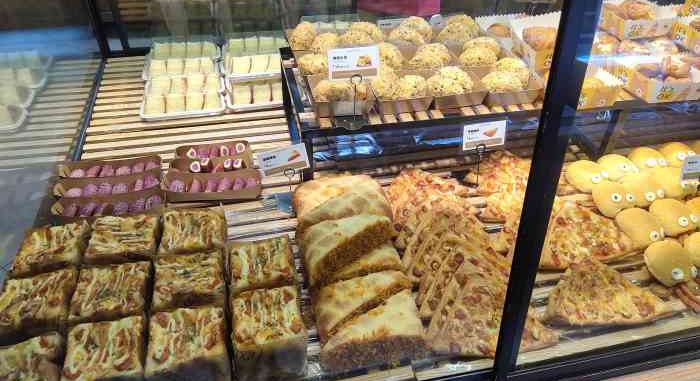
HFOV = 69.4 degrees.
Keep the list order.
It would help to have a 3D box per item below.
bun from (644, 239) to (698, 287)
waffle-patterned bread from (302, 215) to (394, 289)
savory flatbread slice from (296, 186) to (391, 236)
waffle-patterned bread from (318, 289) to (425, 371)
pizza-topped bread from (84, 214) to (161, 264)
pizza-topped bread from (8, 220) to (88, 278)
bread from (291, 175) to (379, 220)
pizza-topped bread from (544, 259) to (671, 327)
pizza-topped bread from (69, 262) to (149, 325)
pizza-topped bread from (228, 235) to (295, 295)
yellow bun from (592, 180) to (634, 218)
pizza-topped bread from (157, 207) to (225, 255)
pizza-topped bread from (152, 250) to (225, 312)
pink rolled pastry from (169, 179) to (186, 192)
[{"bbox_3d":[0.513,0.117,0.809,0.075,0.058,0.076,-7,34,-12],"label":"bun"},{"bbox_3d":[0.000,0.090,0.879,0.155,0.072,0.065,-13,45,-16],"label":"waffle-patterned bread"},{"bbox_3d":[-0.012,0.055,0.917,0.155,0.070,0.065,-11,44,-14],"label":"savory flatbread slice"},{"bbox_3d":[0.034,0.208,0.755,0.155,0.070,0.065,-7,44,-10],"label":"waffle-patterned bread"},{"bbox_3d":[-0.352,0.101,0.808,0.092,0.066,0.097,-7,34,-12],"label":"pizza-topped bread"},{"bbox_3d":[-0.451,0.112,0.788,0.092,0.066,0.097,-7,34,-12],"label":"pizza-topped bread"},{"bbox_3d":[-0.023,0.019,0.956,0.155,0.070,0.065,-7,44,-10],"label":"bread"},{"bbox_3d":[0.416,0.165,0.851,0.195,0.027,0.115,-7,44,-10],"label":"pizza-topped bread"},{"bbox_3d":[-0.353,0.175,0.769,0.098,0.075,0.095,-7,44,-10],"label":"pizza-topped bread"},{"bbox_3d":[-0.140,0.137,0.819,0.094,0.075,0.090,-7,44,-10],"label":"pizza-topped bread"},{"bbox_3d":[0.502,0.017,0.964,0.075,0.058,0.076,-7,34,-12],"label":"yellow bun"},{"bbox_3d":[-0.249,0.091,0.825,0.092,0.066,0.097,-7,34,-12],"label":"pizza-topped bread"},{"bbox_3d":[-0.228,0.150,0.735,0.092,0.066,0.097,-7,34,-12],"label":"pizza-topped bread"},{"bbox_3d":[-0.339,-0.009,0.995,0.032,0.028,0.034,-7,44,-10],"label":"pink rolled pastry"}]

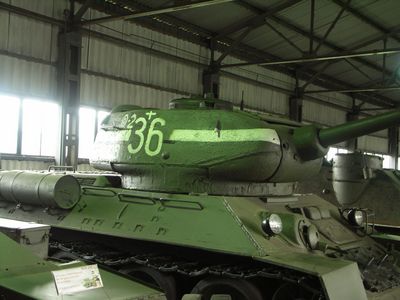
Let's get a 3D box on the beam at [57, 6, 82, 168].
[{"bbox_3d":[-3.007,-0.511,12.739,0.278,5.449,0.407,0,-4,38],"label":"beam"}]

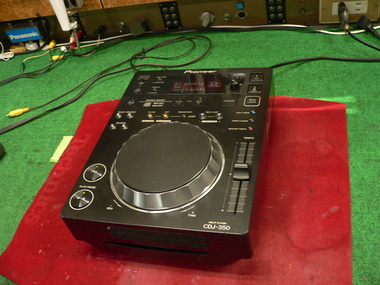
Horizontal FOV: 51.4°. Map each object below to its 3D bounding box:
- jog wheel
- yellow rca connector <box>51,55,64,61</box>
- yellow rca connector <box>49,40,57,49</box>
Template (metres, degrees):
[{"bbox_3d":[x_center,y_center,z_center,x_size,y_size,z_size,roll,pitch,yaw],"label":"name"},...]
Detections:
[{"bbox_3d":[-0.029,0.021,0.470,0.139,0.019,0.139,-8,43,7],"label":"jog wheel"},{"bbox_3d":[-0.304,-0.194,0.908,0.033,0.011,0.011,-15,43,0],"label":"yellow rca connector"},{"bbox_3d":[-0.330,-0.236,0.953,0.011,0.011,0.030,3,53,18],"label":"yellow rca connector"}]

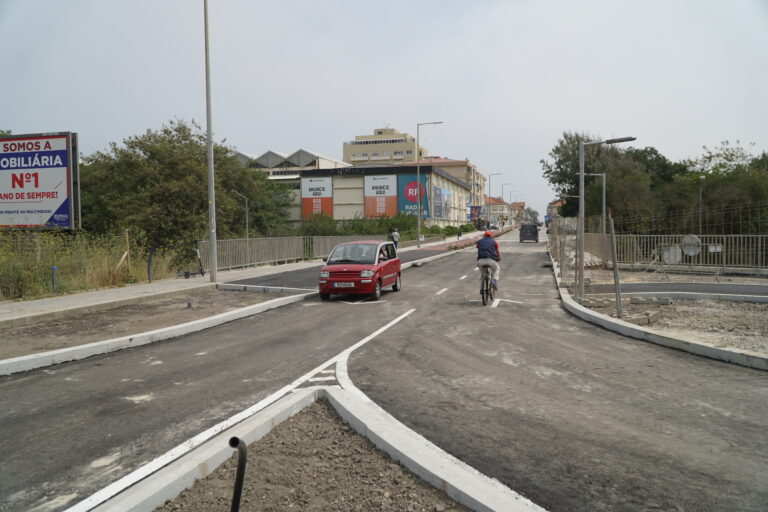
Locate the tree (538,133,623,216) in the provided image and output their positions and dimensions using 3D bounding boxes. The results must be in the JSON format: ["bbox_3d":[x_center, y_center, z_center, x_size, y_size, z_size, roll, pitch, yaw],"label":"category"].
[{"bbox_3d":[19.831,-7.010,57.736,8.200,11.242,7.800,0,3,16],"label":"tree"}]

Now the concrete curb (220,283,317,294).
[{"bbox_3d":[-3.300,0.903,15.900,3.200,0.180,0.200,1,3,22],"label":"concrete curb"}]

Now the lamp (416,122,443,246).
[{"bbox_3d":[3.730,-5.765,46.001,2.150,10.100,0.280,0,3,16],"label":"lamp"}]

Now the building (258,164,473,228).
[{"bbox_3d":[0.036,-8.533,103.389,25.500,10.149,42.000,0,3,16],"label":"building"}]

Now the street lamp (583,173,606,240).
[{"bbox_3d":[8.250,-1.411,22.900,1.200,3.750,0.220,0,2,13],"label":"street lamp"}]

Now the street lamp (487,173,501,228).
[{"bbox_3d":[20.433,-9.929,105.501,2.150,10.100,0.280,0,3,16],"label":"street lamp"}]

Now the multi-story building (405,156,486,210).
[{"bbox_3d":[16.734,-14.821,153.459,16.500,17.200,45.000,0,3,16],"label":"multi-story building"}]

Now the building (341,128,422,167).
[{"bbox_3d":[0.797,-20.853,161.537,20.500,28.570,15.500,0,3,16],"label":"building"}]

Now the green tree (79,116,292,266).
[{"bbox_3d":[-10.029,-3.116,28.836,9.800,7.004,8.200,0,3,16],"label":"green tree"}]

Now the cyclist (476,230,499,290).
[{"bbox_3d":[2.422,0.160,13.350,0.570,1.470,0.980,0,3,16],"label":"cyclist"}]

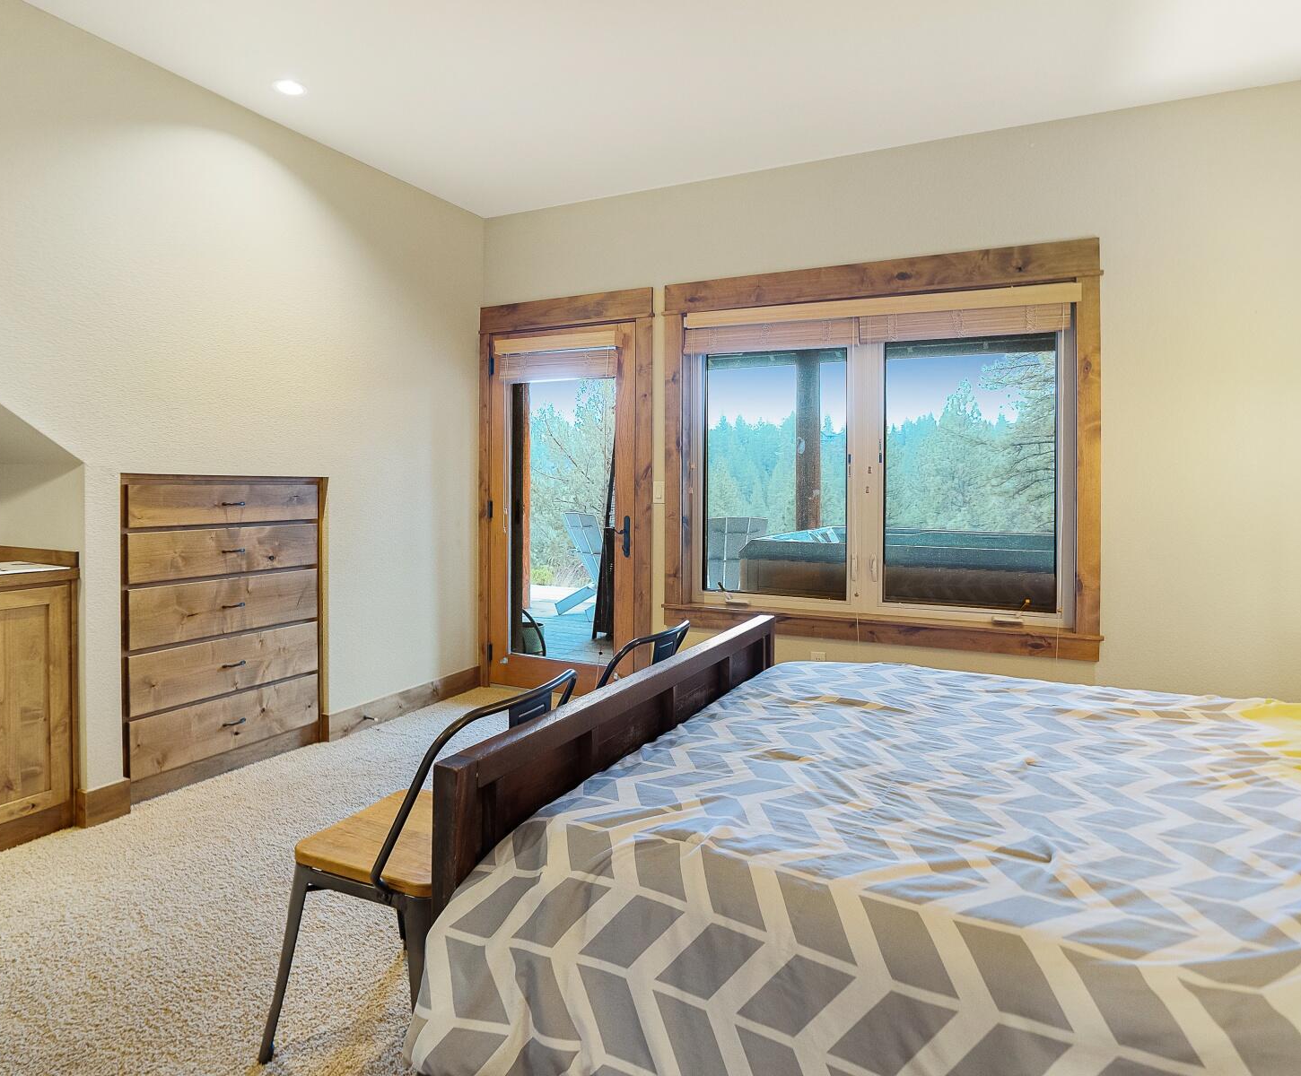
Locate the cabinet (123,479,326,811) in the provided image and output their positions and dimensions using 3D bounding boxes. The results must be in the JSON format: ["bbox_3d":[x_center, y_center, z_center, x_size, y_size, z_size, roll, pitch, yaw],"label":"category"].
[{"bbox_3d":[-1.847,0.343,3.003,0.400,1.200,0.800,2,3,25],"label":"cabinet"}]

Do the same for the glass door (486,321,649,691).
[{"bbox_3d":[-0.497,-0.143,4.031,0.940,2.040,0.080,2,3,23],"label":"glass door"}]

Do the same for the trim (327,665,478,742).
[{"bbox_3d":[-1.244,0.851,3.767,0.030,0.135,1.080,2,3,25],"label":"trim"}]

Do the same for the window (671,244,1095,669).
[{"bbox_3d":[0.980,-0.389,3.383,1.950,1.760,0.130,2,3,23],"label":"window"}]

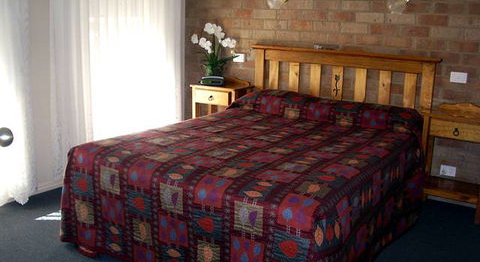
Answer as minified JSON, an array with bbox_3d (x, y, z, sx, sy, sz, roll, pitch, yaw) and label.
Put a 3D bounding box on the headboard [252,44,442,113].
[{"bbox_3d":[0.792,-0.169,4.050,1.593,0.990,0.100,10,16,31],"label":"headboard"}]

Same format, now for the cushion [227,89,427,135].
[{"bbox_3d":[0.653,-0.175,3.920,1.605,0.183,0.340,10,16,31],"label":"cushion"}]

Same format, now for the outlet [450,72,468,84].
[{"bbox_3d":[1.607,-0.388,3.557,0.115,0.073,0.012,10,16,31],"label":"outlet"}]

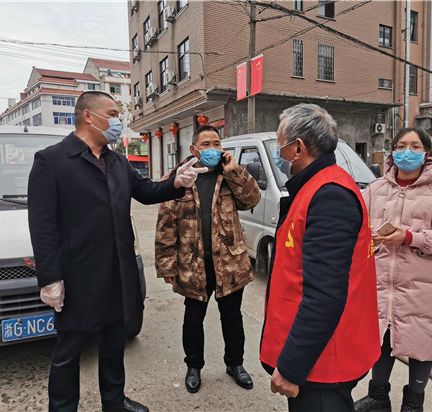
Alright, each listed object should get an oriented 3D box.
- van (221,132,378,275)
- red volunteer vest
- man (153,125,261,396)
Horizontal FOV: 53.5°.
[{"bbox_3d":[0.949,-0.133,6.766,1.620,1.880,3.850,-3,5,-20],"label":"van"},{"bbox_3d":[0.347,0.205,1.484,0.370,0.710,0.450,-1,5,-3],"label":"red volunteer vest"},{"bbox_3d":[-0.056,0.330,2.780,0.640,1.690,0.450,-1,5,-8],"label":"man"}]

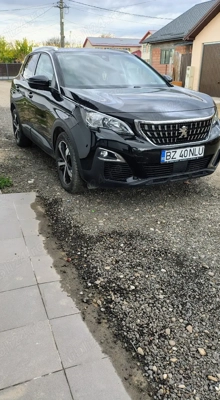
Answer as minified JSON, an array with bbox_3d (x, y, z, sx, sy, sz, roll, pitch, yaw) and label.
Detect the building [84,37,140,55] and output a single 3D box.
[{"bbox_3d":[1.075,-23.839,48.908,10.000,6.140,5.750,-8,25,-18],"label":"building"}]

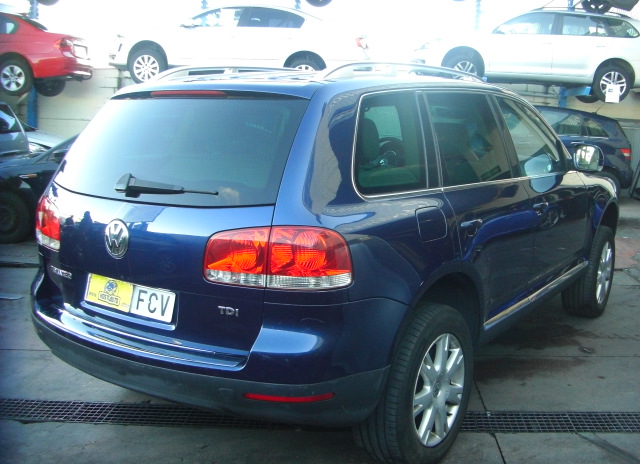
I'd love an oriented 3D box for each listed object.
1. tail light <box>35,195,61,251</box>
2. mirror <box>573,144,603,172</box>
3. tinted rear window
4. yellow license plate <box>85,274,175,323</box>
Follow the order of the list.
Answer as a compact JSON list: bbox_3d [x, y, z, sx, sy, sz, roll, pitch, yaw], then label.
[{"bbox_3d":[-1.246,-0.065,3.228,0.514,0.240,0.180,9,13,43],"label":"tail light"},{"bbox_3d":[1.689,-0.465,4.423,0.200,0.180,0.120,8,12,40],"label":"mirror"},{"bbox_3d":[-0.634,-0.336,2.870,1.300,0.530,0.100,7,-24,35],"label":"tinted rear window"},{"bbox_3d":[-0.762,0.260,2.795,0.520,0.112,0.020,7,-3,35],"label":"yellow license plate"}]

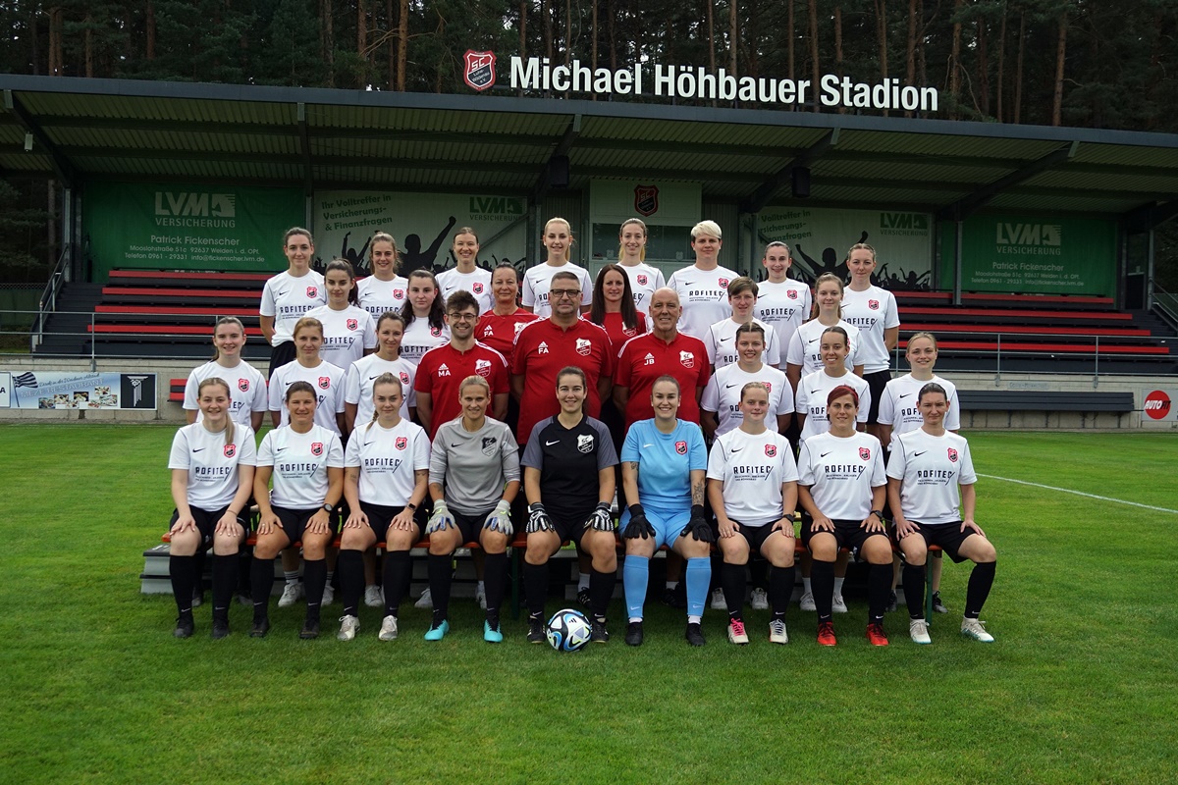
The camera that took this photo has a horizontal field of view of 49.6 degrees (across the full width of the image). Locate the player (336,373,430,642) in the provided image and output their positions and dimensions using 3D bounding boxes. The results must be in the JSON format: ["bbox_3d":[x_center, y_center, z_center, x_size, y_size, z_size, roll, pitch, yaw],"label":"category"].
[{"bbox_3d":[-1.091,0.577,6.786,0.500,1.350,0.660,1,1,-3],"label":"player"}]

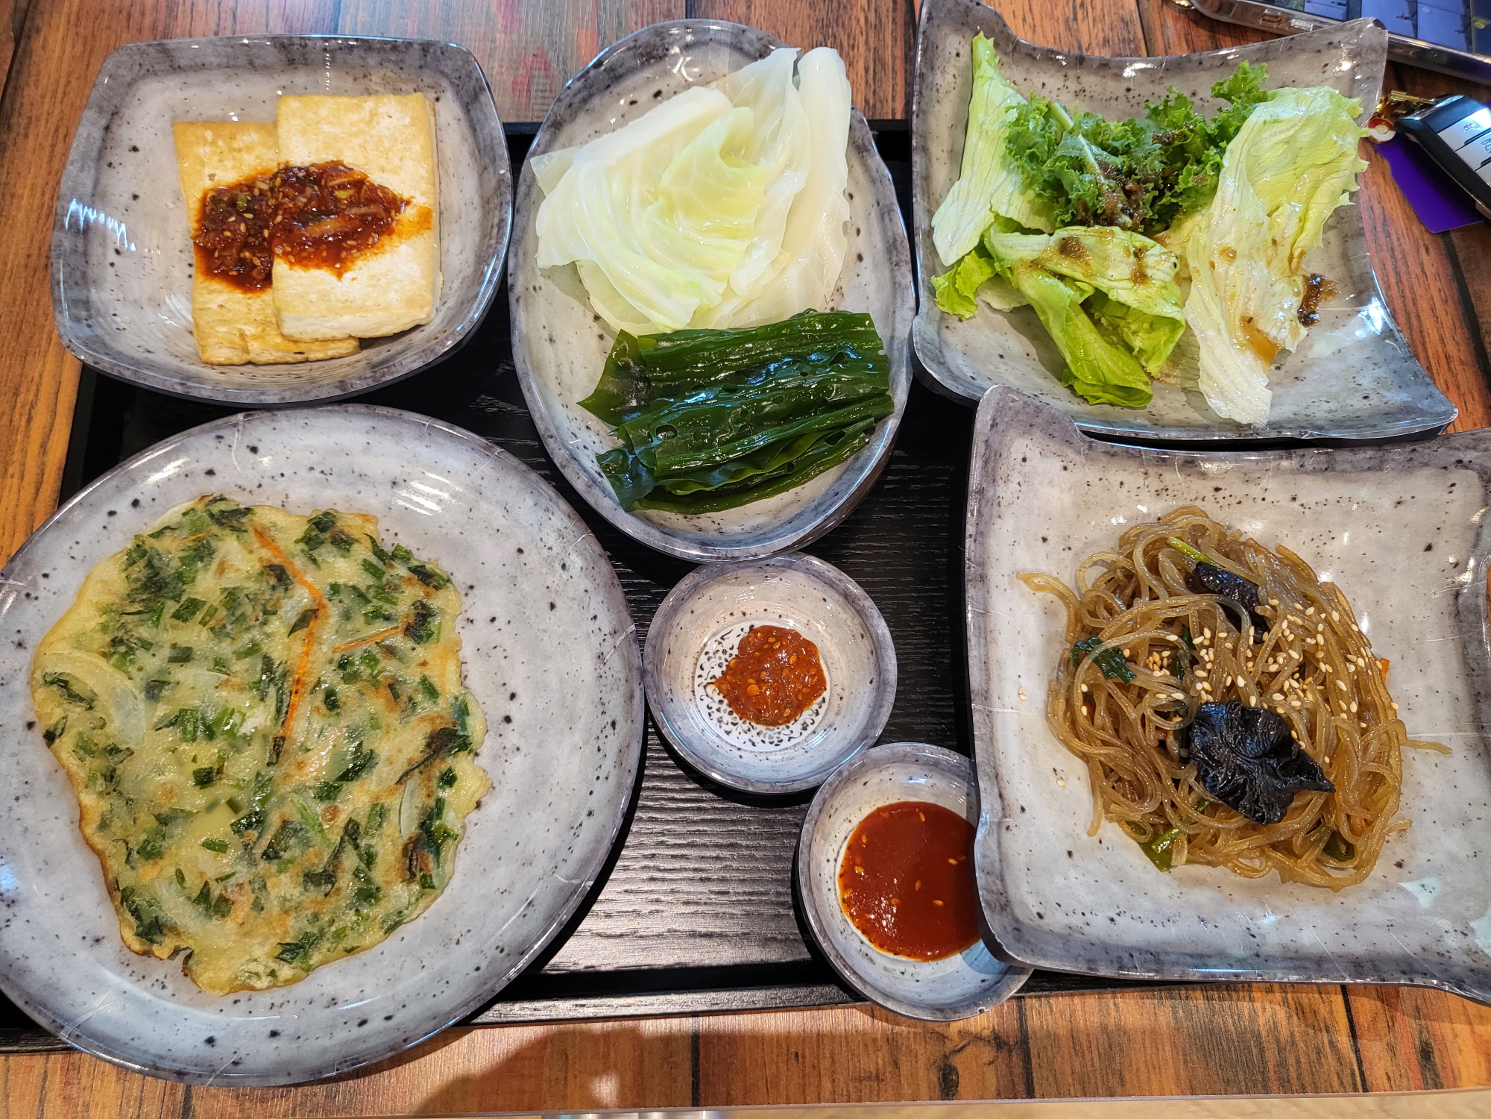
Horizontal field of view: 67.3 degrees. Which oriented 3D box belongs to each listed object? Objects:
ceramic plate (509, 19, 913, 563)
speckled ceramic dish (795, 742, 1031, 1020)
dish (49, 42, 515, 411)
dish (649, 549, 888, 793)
[{"bbox_3d":[-0.013,-0.106,0.446,0.153,0.044,0.243,-1,69,-3],"label":"ceramic plate"},{"bbox_3d":[0.059,0.107,0.376,0.087,0.027,0.087,1,69,-3],"label":"speckled ceramic dish"},{"bbox_3d":[-0.177,-0.130,0.446,0.171,0.045,0.173,0,69,-3],"label":"dish"},{"bbox_3d":[0.008,0.041,0.399,0.087,0.027,0.087,1,69,-3],"label":"dish"}]

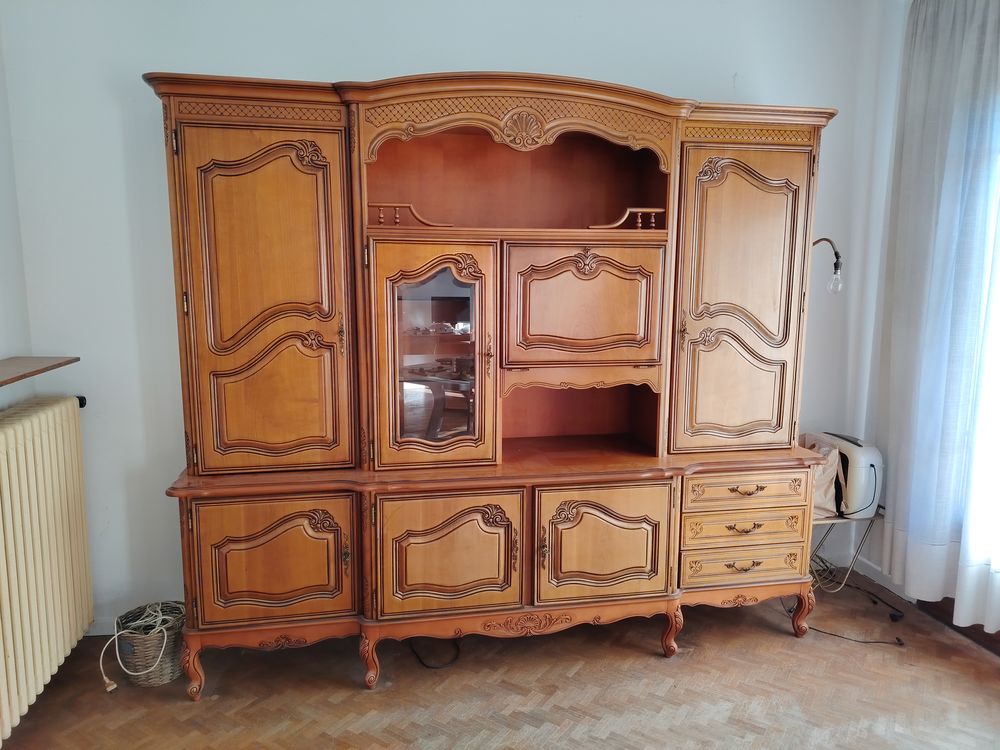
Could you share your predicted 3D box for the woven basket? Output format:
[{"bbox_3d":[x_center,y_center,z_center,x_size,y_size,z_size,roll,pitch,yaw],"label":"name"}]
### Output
[{"bbox_3d":[-1.355,1.040,2.686,0.251,0.220,0.251,-1,9,-11],"label":"woven basket"}]

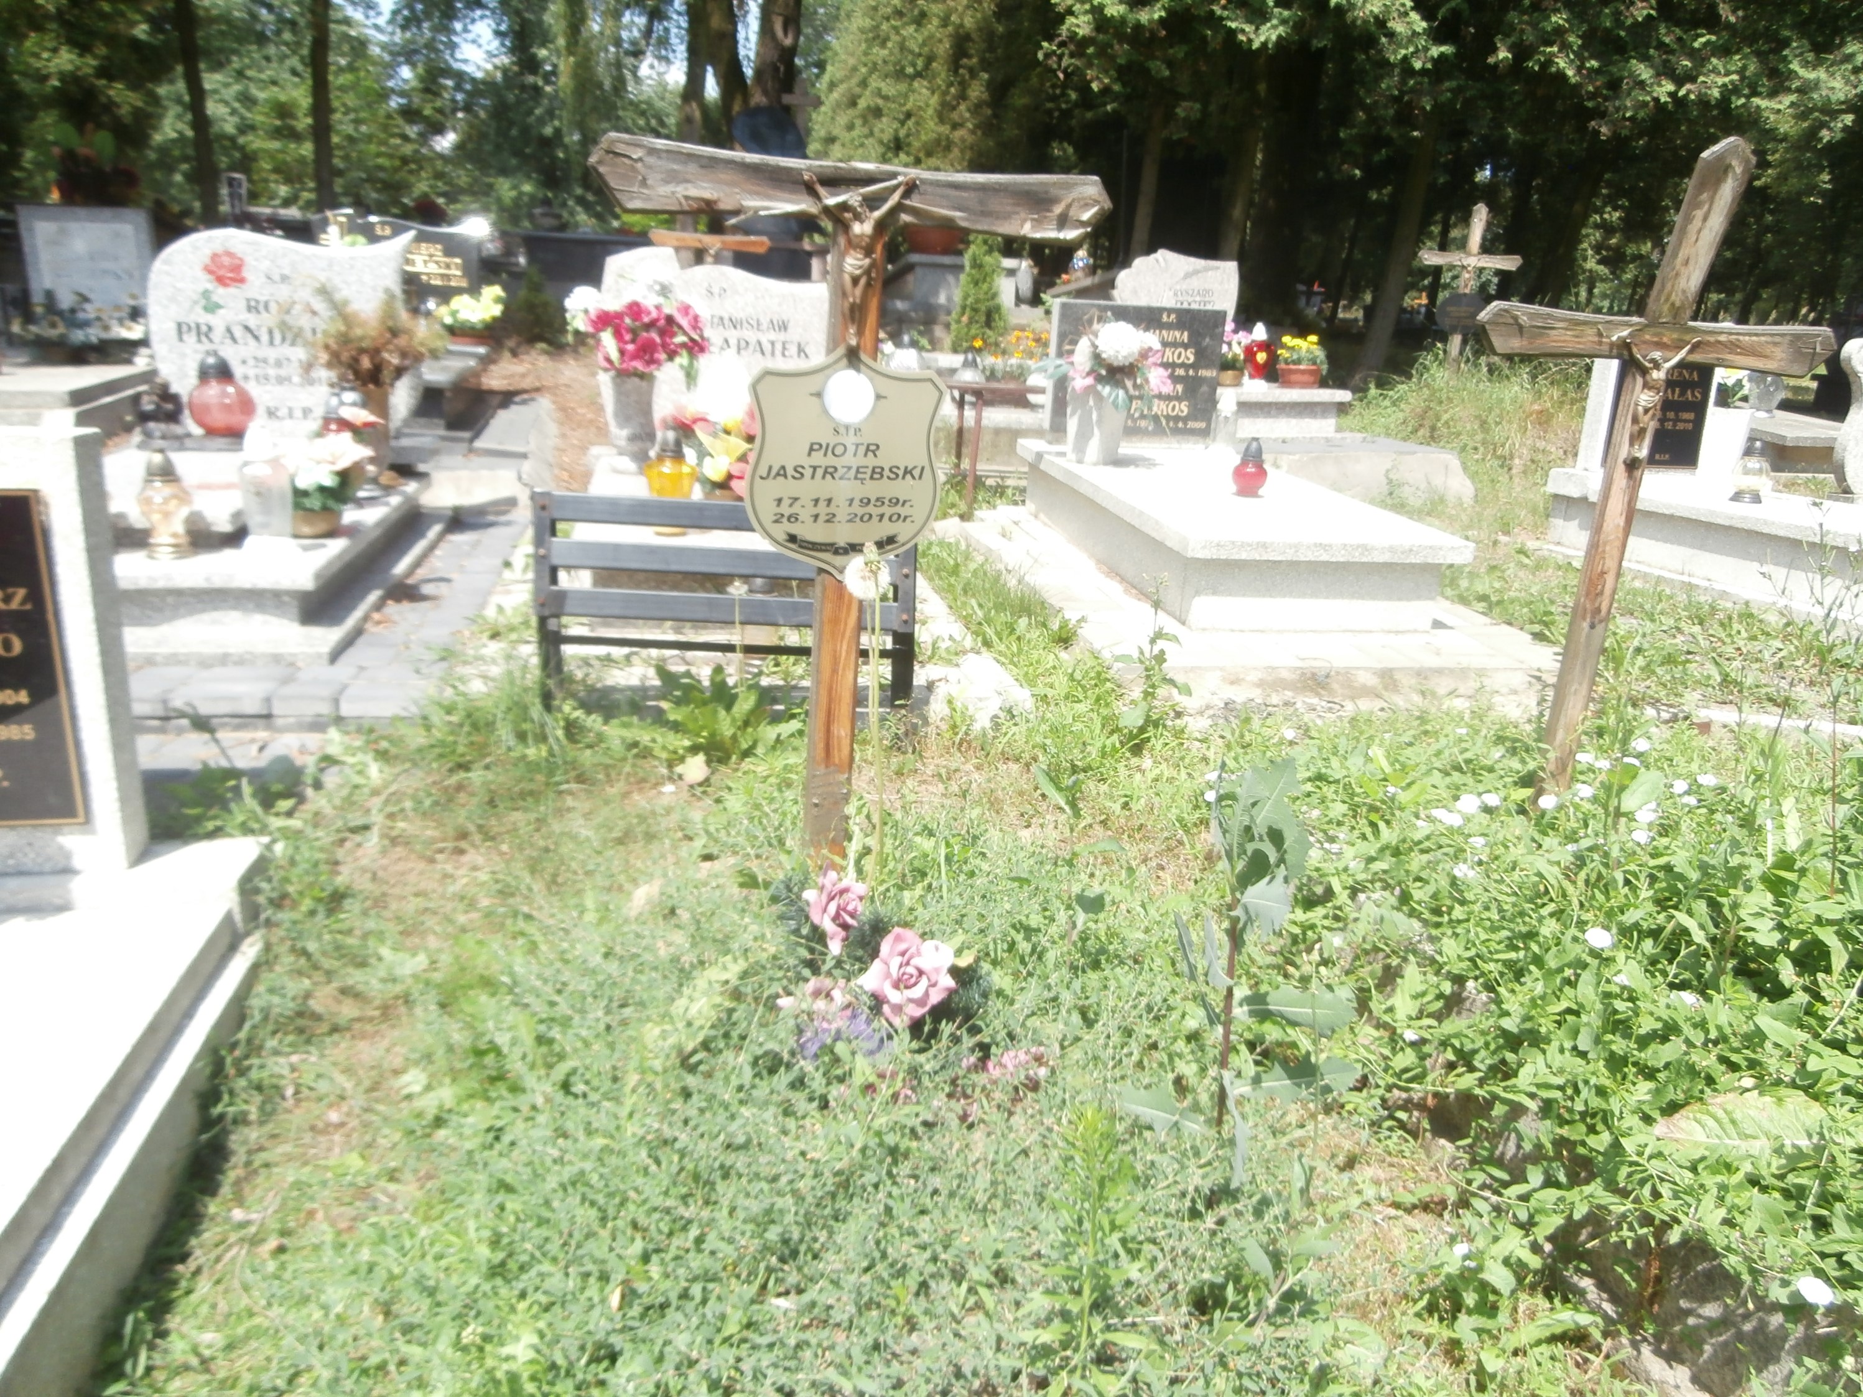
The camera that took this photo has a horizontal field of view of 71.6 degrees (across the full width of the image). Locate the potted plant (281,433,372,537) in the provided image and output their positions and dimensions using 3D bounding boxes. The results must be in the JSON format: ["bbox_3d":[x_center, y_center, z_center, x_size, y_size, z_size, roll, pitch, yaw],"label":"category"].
[{"bbox_3d":[-1.516,-0.537,3.250,0.210,0.244,0.190,0,19,-11],"label":"potted plant"}]

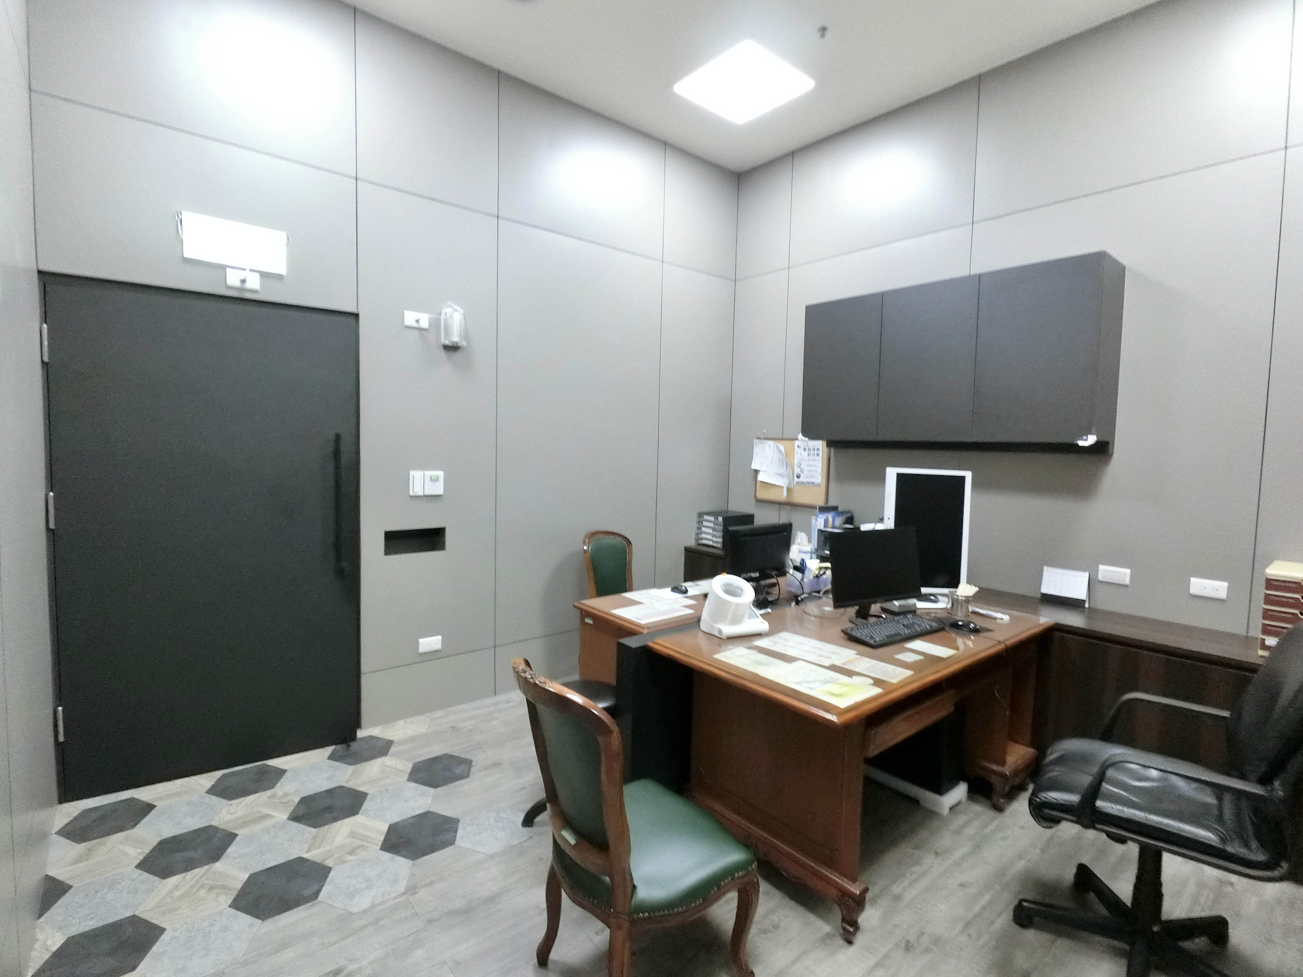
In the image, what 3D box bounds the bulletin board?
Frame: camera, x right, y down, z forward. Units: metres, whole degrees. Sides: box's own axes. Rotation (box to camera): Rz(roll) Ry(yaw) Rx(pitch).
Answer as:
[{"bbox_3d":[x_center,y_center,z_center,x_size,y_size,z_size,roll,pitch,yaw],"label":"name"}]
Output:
[{"bbox_3d":[0.975,-0.117,4.247,0.020,0.455,0.605,-2,5,-43],"label":"bulletin board"}]

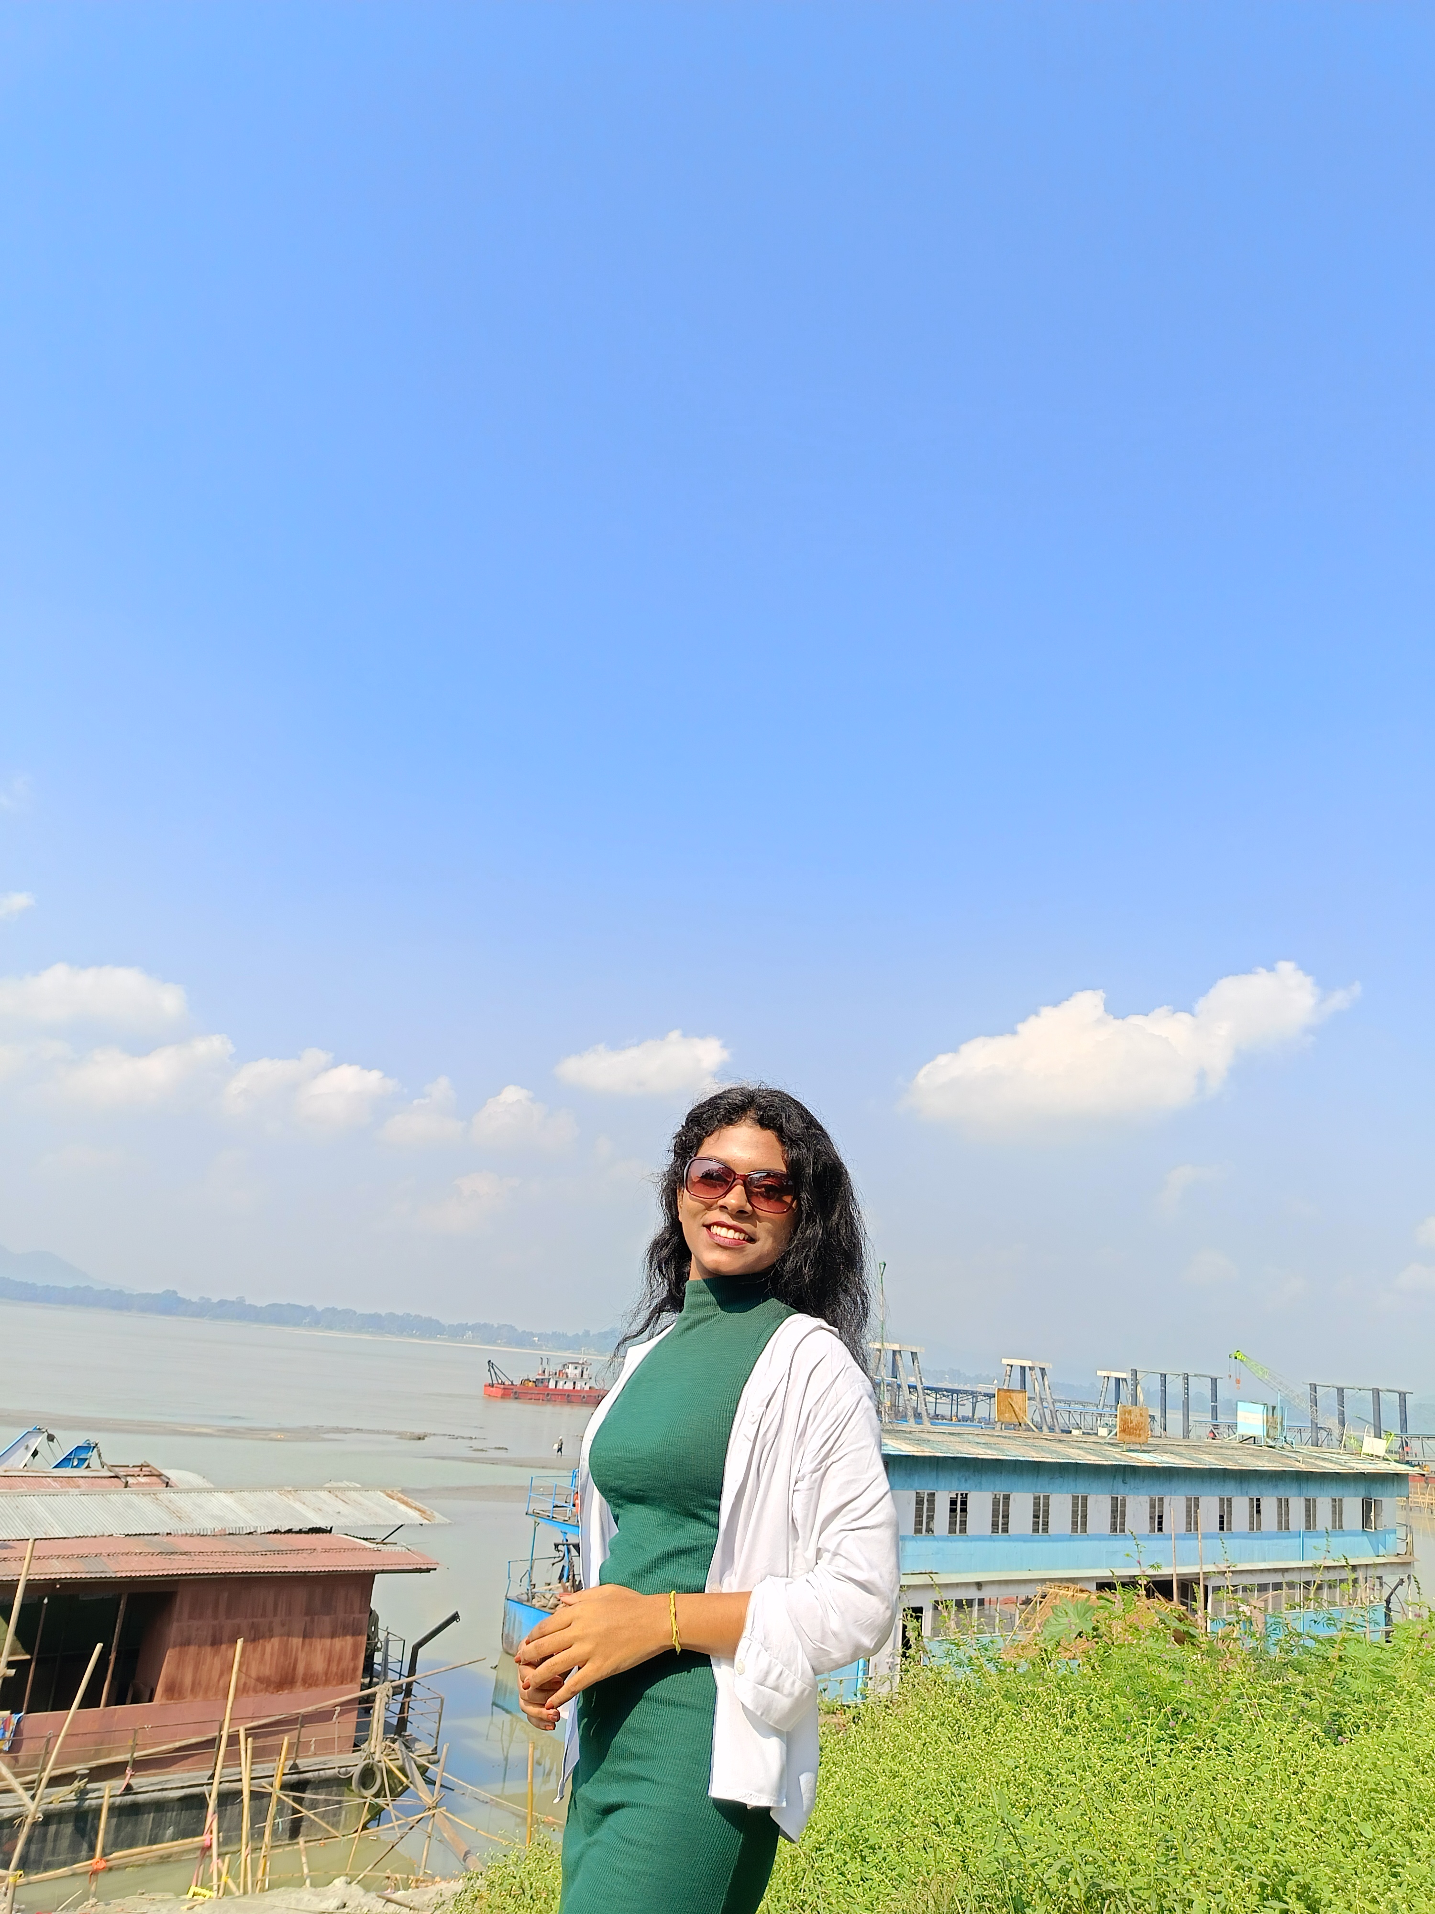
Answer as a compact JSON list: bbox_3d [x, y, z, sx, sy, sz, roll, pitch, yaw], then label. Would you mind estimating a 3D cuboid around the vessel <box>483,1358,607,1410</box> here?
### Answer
[{"bbox_3d":[-27.525,72.041,226.541,21.000,7.200,7.000,14,-19,-26],"label":"vessel"}]

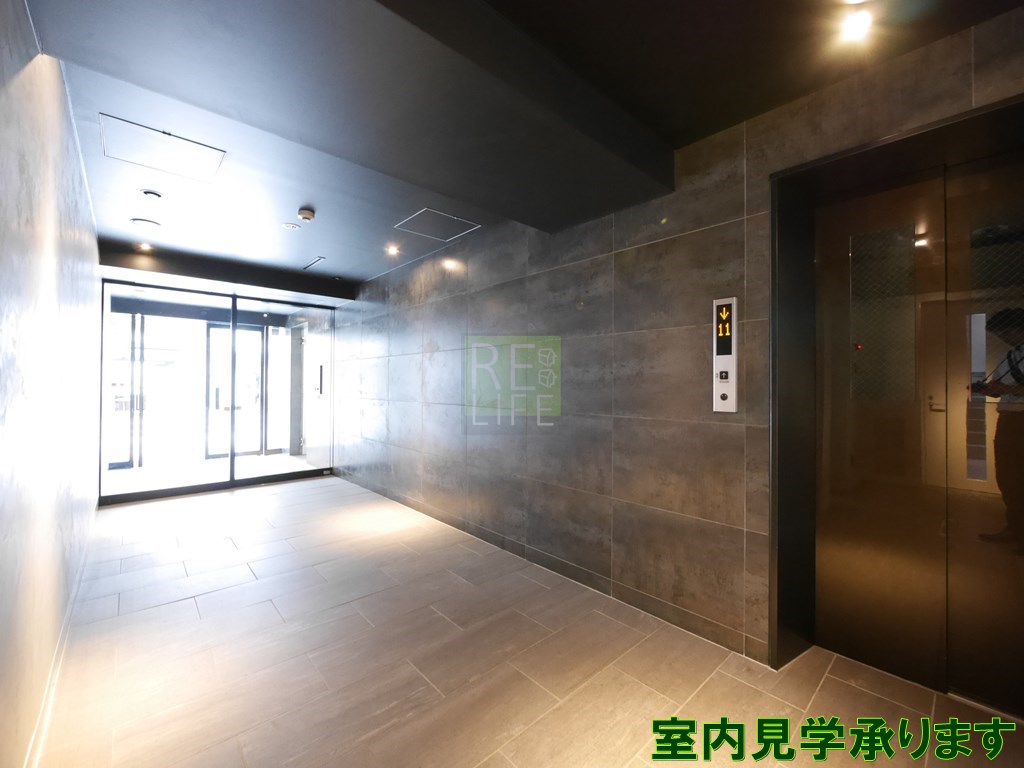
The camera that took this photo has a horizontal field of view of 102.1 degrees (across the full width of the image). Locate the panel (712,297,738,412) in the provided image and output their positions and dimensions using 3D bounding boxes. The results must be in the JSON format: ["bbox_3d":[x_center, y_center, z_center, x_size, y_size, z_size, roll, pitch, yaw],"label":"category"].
[{"bbox_3d":[0.954,-0.128,1.853,0.024,0.504,0.092,0,0,-43],"label":"panel"}]

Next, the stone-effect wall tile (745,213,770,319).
[{"bbox_3d":[1.056,-0.500,1.774,0.013,0.450,0.094,0,0,-43],"label":"stone-effect wall tile"}]

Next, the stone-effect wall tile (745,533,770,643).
[{"bbox_3d":[1.048,0.859,1.771,0.013,0.450,0.094,0,0,-43],"label":"stone-effect wall tile"}]

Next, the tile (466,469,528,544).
[{"bbox_3d":[-0.127,0.854,3.042,0.013,0.450,0.671,0,0,-43],"label":"tile"}]

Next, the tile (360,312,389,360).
[{"bbox_3d":[-1.491,-0.510,4.527,0.013,0.450,0.671,0,0,-43],"label":"tile"}]

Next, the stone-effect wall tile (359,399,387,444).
[{"bbox_3d":[-1.496,0.396,4.526,0.013,0.450,0.671,0,0,-43],"label":"stone-effect wall tile"}]

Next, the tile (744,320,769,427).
[{"bbox_3d":[1.053,-0.047,1.773,0.013,0.450,0.094,0,0,-43],"label":"tile"}]

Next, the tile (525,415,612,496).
[{"bbox_3d":[0.331,0.403,2.547,0.012,0.450,0.670,0,0,-43],"label":"tile"}]

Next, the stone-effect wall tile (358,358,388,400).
[{"bbox_3d":[-1.494,-0.057,4.527,0.013,0.450,0.671,0,0,-43],"label":"stone-effect wall tile"}]

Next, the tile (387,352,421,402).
[{"bbox_3d":[-1.036,-0.055,4.032,0.013,0.450,0.671,0,0,-43],"label":"tile"}]

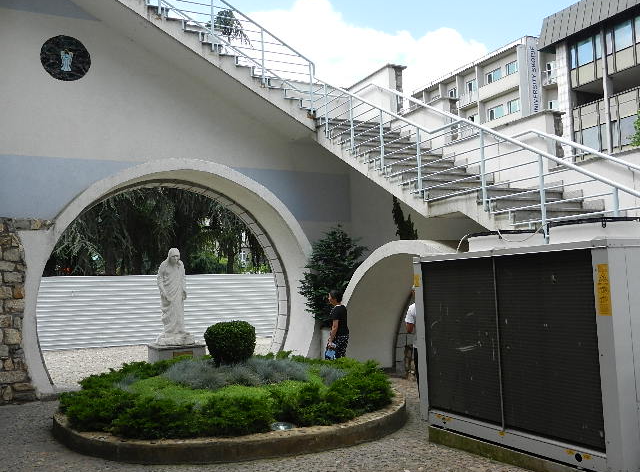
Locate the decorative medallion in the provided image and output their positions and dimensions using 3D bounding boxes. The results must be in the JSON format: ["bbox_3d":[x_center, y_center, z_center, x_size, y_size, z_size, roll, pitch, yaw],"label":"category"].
[{"bbox_3d":[-4.580,-3.202,10.993,0.840,0.840,0.060,0,-6,-24],"label":"decorative medallion"}]

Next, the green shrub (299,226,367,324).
[{"bbox_3d":[0.232,0.769,11.300,1.250,1.920,1.200,-2,-5,0],"label":"green shrub"}]

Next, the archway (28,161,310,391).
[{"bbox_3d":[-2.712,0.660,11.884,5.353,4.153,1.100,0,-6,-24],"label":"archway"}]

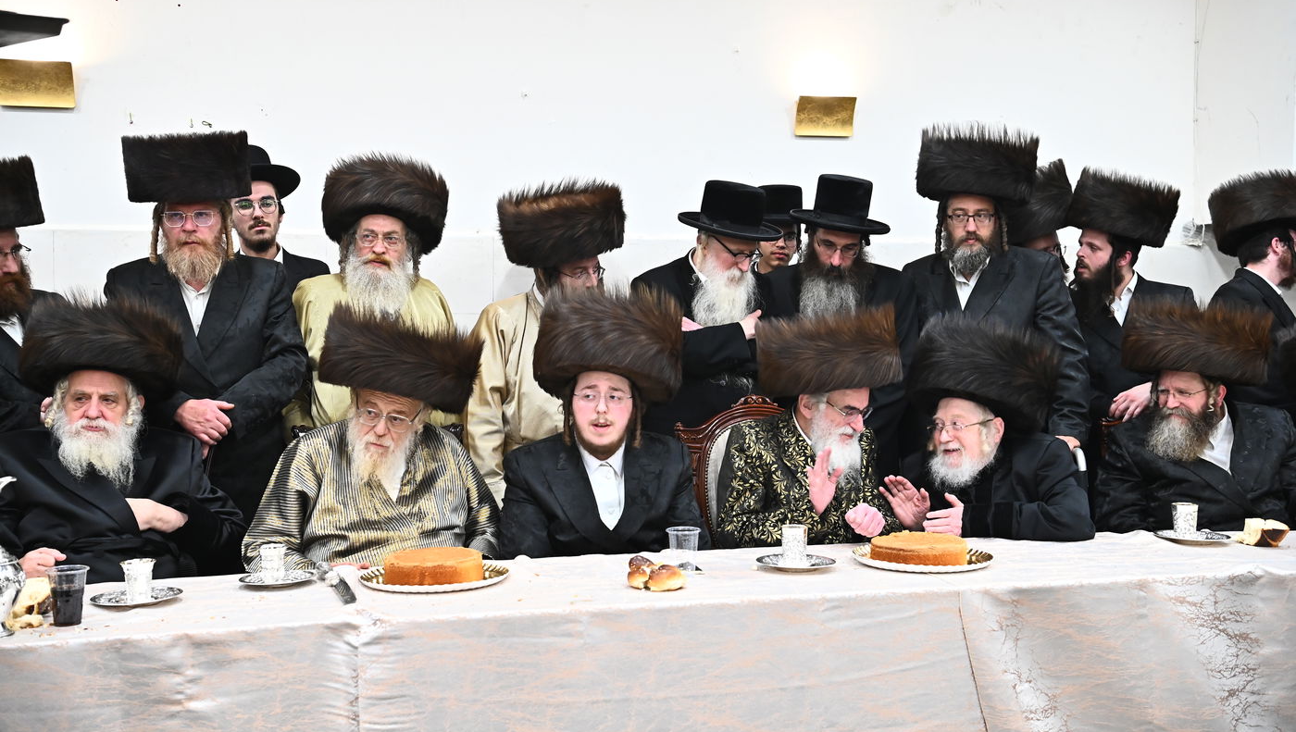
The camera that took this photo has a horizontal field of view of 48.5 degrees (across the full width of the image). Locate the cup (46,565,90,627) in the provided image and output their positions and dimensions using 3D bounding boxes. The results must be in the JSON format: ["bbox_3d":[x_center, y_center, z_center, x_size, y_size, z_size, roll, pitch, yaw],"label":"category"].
[{"bbox_3d":[-0.986,0.392,2.445,0.074,0.092,0.074,0,3,-17],"label":"cup"}]

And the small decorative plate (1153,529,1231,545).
[{"bbox_3d":[1.312,0.414,3.470,0.178,0.016,0.178,0,3,0],"label":"small decorative plate"}]

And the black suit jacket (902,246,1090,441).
[{"bbox_3d":[0.994,0.095,4.159,0.540,0.880,0.320,1,3,18],"label":"black suit jacket"}]

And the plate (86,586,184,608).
[{"bbox_3d":[-1.075,0.478,3.015,0.196,0.016,0.196,0,3,-15],"label":"plate"}]

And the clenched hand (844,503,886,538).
[{"bbox_3d":[0.538,0.386,3.580,0.097,0.085,0.100,1,3,18],"label":"clenched hand"}]

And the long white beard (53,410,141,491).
[{"bbox_3d":[-1.149,0.175,3.000,0.180,0.175,0.120,-1,2,-16],"label":"long white beard"}]

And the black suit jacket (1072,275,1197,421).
[{"bbox_3d":[1.502,0.124,4.469,0.500,0.800,0.340,3,3,38],"label":"black suit jacket"}]

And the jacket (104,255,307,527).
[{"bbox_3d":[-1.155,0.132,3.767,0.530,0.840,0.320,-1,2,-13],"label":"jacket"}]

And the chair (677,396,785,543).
[{"bbox_3d":[0.391,0.643,3.566,0.600,1.120,0.620,-1,3,-24],"label":"chair"}]

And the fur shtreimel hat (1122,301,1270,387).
[{"bbox_3d":[1.410,-0.055,3.700,0.342,0.173,0.342,7,-2,0],"label":"fur shtreimel hat"}]

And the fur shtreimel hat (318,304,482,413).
[{"bbox_3d":[-0.593,-0.017,3.430,0.355,0.185,0.355,14,3,8],"label":"fur shtreimel hat"}]

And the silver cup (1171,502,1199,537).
[{"bbox_3d":[1.258,0.361,3.368,0.062,0.071,0.062,0,3,0],"label":"silver cup"}]

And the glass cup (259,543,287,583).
[{"bbox_3d":[-0.828,0.430,3.184,0.062,0.082,0.062,0,3,-15],"label":"glass cup"}]

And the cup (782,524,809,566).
[{"bbox_3d":[0.309,0.379,3.030,0.056,0.083,0.056,0,2,0],"label":"cup"}]

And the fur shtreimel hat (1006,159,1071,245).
[{"bbox_3d":[1.128,-0.498,4.420,0.315,0.178,0.315,-16,0,25],"label":"fur shtreimel hat"}]

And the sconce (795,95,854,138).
[{"bbox_3d":[0.611,-0.857,4.950,0.200,0.135,0.090,-1,3,-16],"label":"sconce"}]

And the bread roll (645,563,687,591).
[{"bbox_3d":[0.037,0.404,2.805,0.080,0.050,0.068,0,3,-18],"label":"bread roll"}]

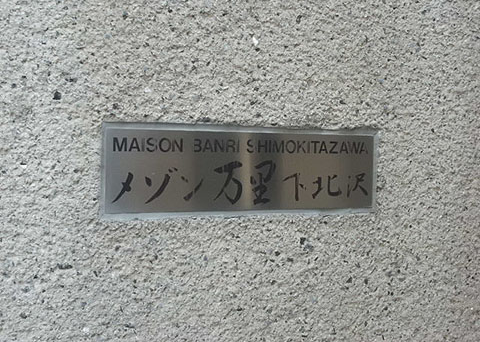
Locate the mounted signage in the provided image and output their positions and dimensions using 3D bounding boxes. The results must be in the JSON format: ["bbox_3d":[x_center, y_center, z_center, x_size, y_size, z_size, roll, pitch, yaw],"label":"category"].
[{"bbox_3d":[0.014,0.001,1.212,0.410,0.108,0.010,0,1,-29],"label":"mounted signage"}]

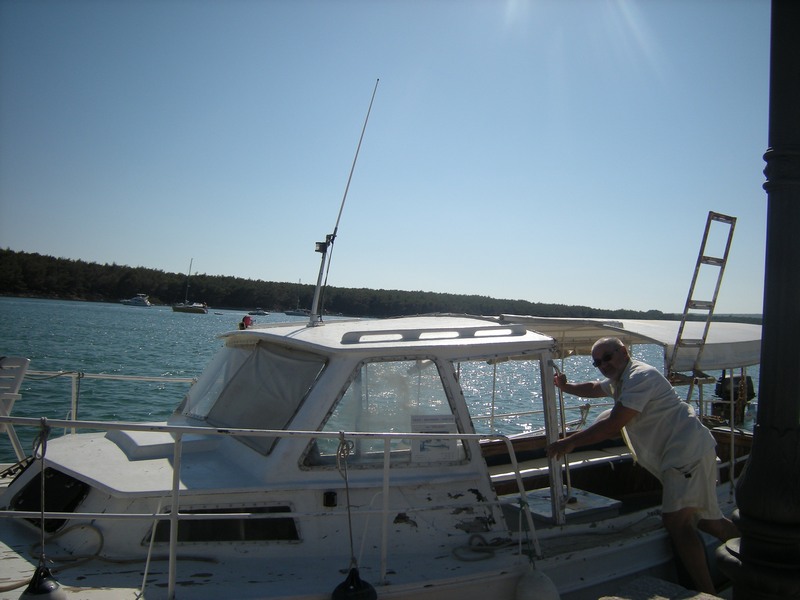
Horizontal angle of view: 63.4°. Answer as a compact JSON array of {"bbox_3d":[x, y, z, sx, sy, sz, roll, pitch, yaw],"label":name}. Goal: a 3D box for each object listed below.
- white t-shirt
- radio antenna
[{"bbox_3d":[1.469,0.663,3.650,0.380,0.680,0.500,-28,-2,4],"label":"white t-shirt"},{"bbox_3d":[-0.376,-0.672,4.338,0.180,1.727,0.110,16,-5,-21],"label":"radio antenna"}]

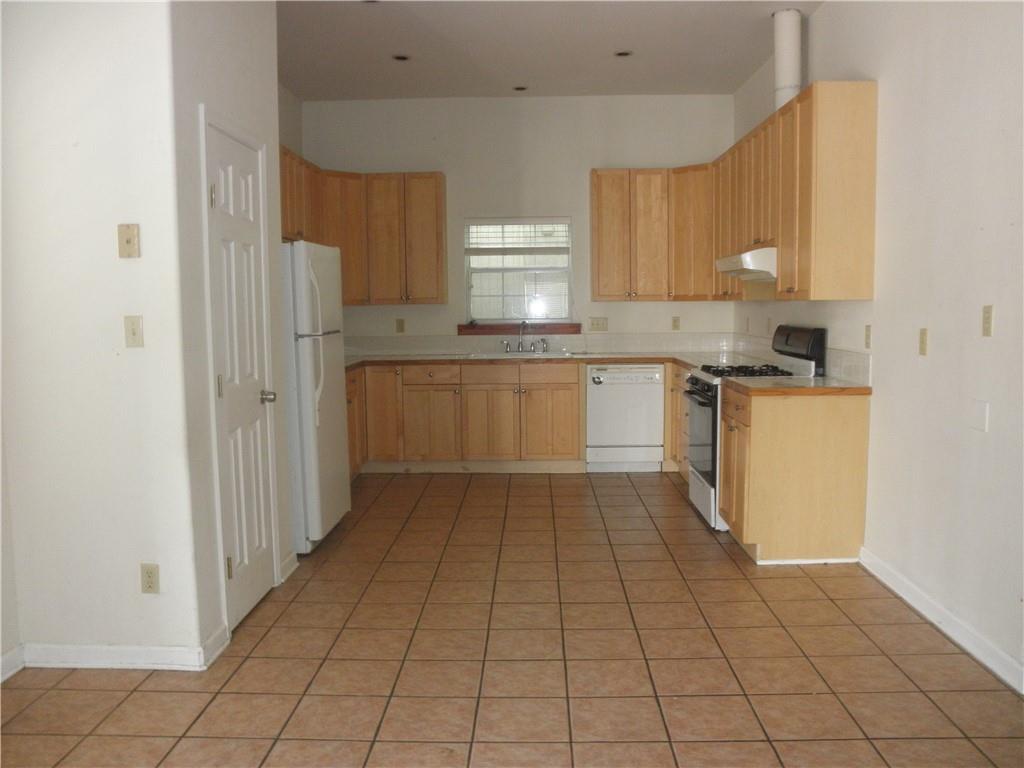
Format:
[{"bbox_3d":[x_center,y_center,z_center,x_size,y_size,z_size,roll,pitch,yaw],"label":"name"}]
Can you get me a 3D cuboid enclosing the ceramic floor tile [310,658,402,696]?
[{"bbox_3d":[-0.561,1.065,3.001,0.300,0.010,0.300,-1,5,2],"label":"ceramic floor tile"}]

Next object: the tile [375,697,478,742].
[{"bbox_3d":[-0.271,1.108,2.732,0.305,0.010,0.305,-1,6,2],"label":"tile"}]

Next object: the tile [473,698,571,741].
[{"bbox_3d":[0.037,1.088,2.679,0.300,0.010,0.300,-1,5,2],"label":"tile"}]

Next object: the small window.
[{"bbox_3d":[0.051,-0.965,7.064,0.897,0.900,0.090,-1,6,2],"label":"small window"}]

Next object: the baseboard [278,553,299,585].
[{"bbox_3d":[-1.118,0.912,4.162,0.021,0.088,0.322,-1,5,2],"label":"baseboard"}]

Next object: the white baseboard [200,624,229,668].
[{"bbox_3d":[-1.144,1.000,3.199,0.020,0.095,0.300,-1,5,2],"label":"white baseboard"}]

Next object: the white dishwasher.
[{"bbox_3d":[0.902,0.260,6.804,0.600,0.865,0.600,-1,5,2],"label":"white dishwasher"}]

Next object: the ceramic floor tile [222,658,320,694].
[{"bbox_3d":[-0.861,1.065,3.010,0.300,0.010,0.300,-1,5,2],"label":"ceramic floor tile"}]

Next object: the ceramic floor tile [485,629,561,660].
[{"bbox_3d":[0.054,1.035,3.285,0.299,0.010,0.299,-1,5,2],"label":"ceramic floor tile"}]

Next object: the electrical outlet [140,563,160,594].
[{"bbox_3d":[-1.330,0.718,3.051,0.070,0.115,0.009,-1,5,2],"label":"electrical outlet"}]

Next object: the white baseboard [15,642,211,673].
[{"bbox_3d":[-1.462,1.002,3.042,0.708,0.091,0.020,-1,5,2],"label":"white baseboard"}]

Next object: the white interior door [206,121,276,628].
[{"bbox_3d":[-1.176,-0.023,3.571,0.037,2.030,0.585,-1,5,2],"label":"white interior door"}]

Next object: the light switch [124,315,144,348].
[{"bbox_3d":[-1.352,-0.187,2.968,0.070,0.115,0.011,-1,5,2],"label":"light switch"}]

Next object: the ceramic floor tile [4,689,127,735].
[{"bbox_3d":[-1.482,1.102,2.780,0.299,0.010,0.299,-1,5,2],"label":"ceramic floor tile"}]

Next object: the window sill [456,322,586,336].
[{"bbox_3d":[0.066,-0.464,7.052,1.052,0.099,0.085,-1,5,2],"label":"window sill"}]

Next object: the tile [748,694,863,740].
[{"bbox_3d":[0.948,1.078,2.675,0.299,0.010,0.299,-1,5,2],"label":"tile"}]

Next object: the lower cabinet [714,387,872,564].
[{"bbox_3d":[1.500,0.455,4.473,0.626,0.879,0.602,-1,5,2],"label":"lower cabinet"}]

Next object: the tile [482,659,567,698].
[{"bbox_3d":[0.045,1.078,3.024,0.305,0.010,0.305,-1,6,2],"label":"tile"}]

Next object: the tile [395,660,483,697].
[{"bbox_3d":[-0.258,1.064,2.991,0.300,0.010,0.300,-1,5,2],"label":"tile"}]

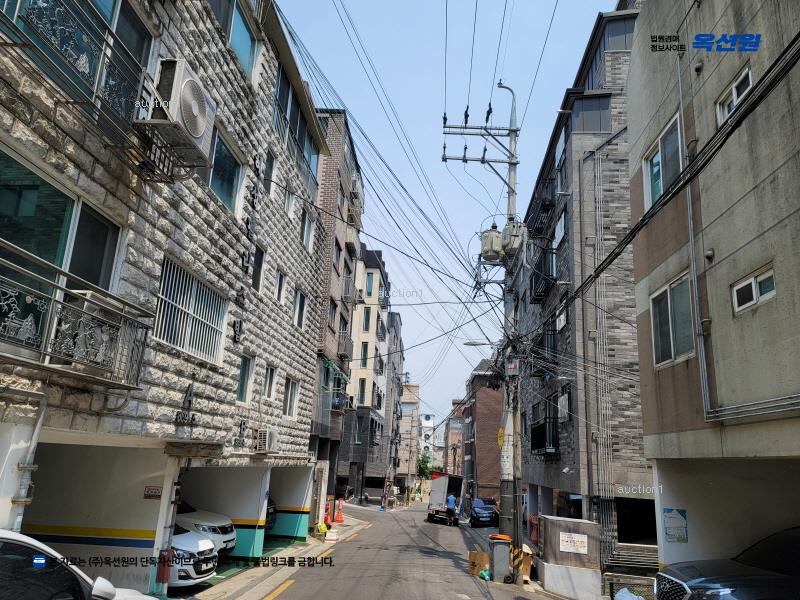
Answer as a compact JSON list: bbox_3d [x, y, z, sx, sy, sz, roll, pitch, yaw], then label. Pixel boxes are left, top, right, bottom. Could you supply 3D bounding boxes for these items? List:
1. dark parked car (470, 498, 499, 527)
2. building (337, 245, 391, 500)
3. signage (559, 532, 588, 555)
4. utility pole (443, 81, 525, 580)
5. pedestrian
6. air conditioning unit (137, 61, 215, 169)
[{"bbox_3d":[4.947,12.399,33.972,1.680,1.520,3.900,1,-18,6],"label":"dark parked car"},{"bbox_3d":[-5.831,5.888,46.927,9.000,19.100,9.500,1,-15,5],"label":"building"},{"bbox_3d":[3.312,4.634,10.997,0.510,0.345,0.020,-4,-17,25],"label":"signage"},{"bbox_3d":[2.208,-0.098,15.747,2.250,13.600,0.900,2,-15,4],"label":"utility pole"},{"bbox_3d":[2.745,11.067,30.544,0.500,1.690,0.380,1,-15,6],"label":"pedestrian"},{"bbox_3d":[-2.728,-2.393,7.341,0.320,0.820,0.920,1,-15,6],"label":"air conditioning unit"}]

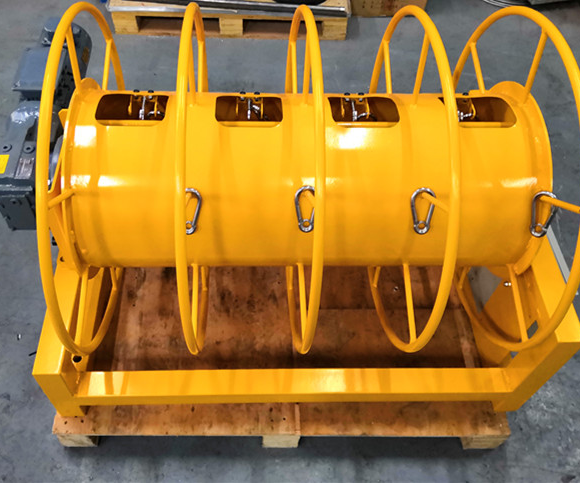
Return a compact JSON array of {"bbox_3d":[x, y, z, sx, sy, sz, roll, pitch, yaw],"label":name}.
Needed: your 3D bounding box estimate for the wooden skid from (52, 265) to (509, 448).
[{"bbox_3d":[-0.021,0.180,1.613,1.175,0.120,0.900,0,51,-3],"label":"wooden skid"}]

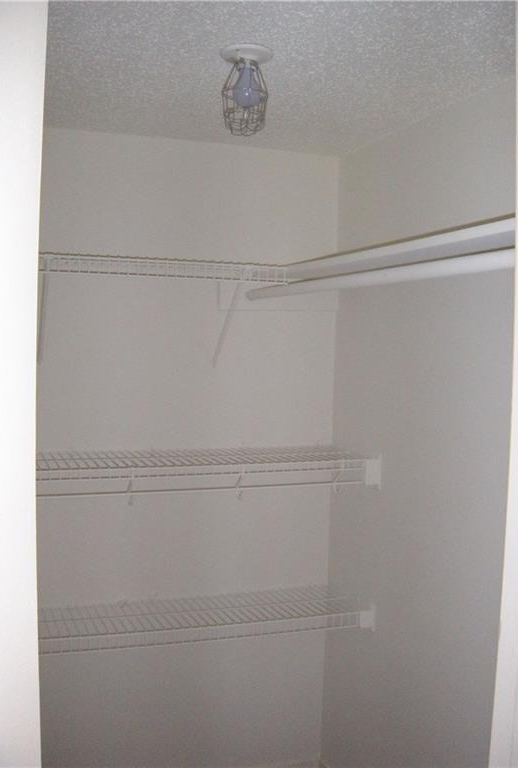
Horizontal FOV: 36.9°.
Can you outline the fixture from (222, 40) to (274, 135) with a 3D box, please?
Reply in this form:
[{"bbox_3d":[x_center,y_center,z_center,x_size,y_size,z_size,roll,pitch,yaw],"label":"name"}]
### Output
[{"bbox_3d":[-0.026,-0.602,1.600,0.113,0.162,0.113,1,3,0],"label":"fixture"}]

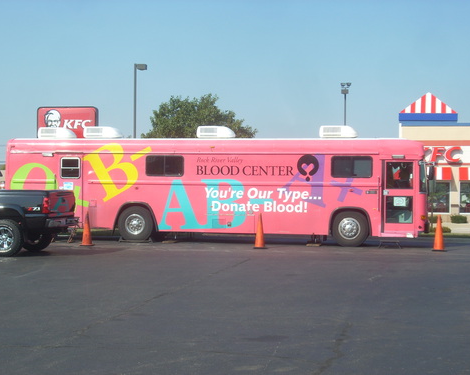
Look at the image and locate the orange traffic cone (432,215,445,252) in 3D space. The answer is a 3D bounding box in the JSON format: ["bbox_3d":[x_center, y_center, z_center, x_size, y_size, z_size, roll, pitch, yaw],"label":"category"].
[{"bbox_3d":[5.147,1.147,23.300,0.370,0.914,0.370,0,0,-6],"label":"orange traffic cone"}]

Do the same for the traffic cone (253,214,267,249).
[{"bbox_3d":[0.662,1.124,24.000,0.370,0.914,0.370,0,0,-6],"label":"traffic cone"}]

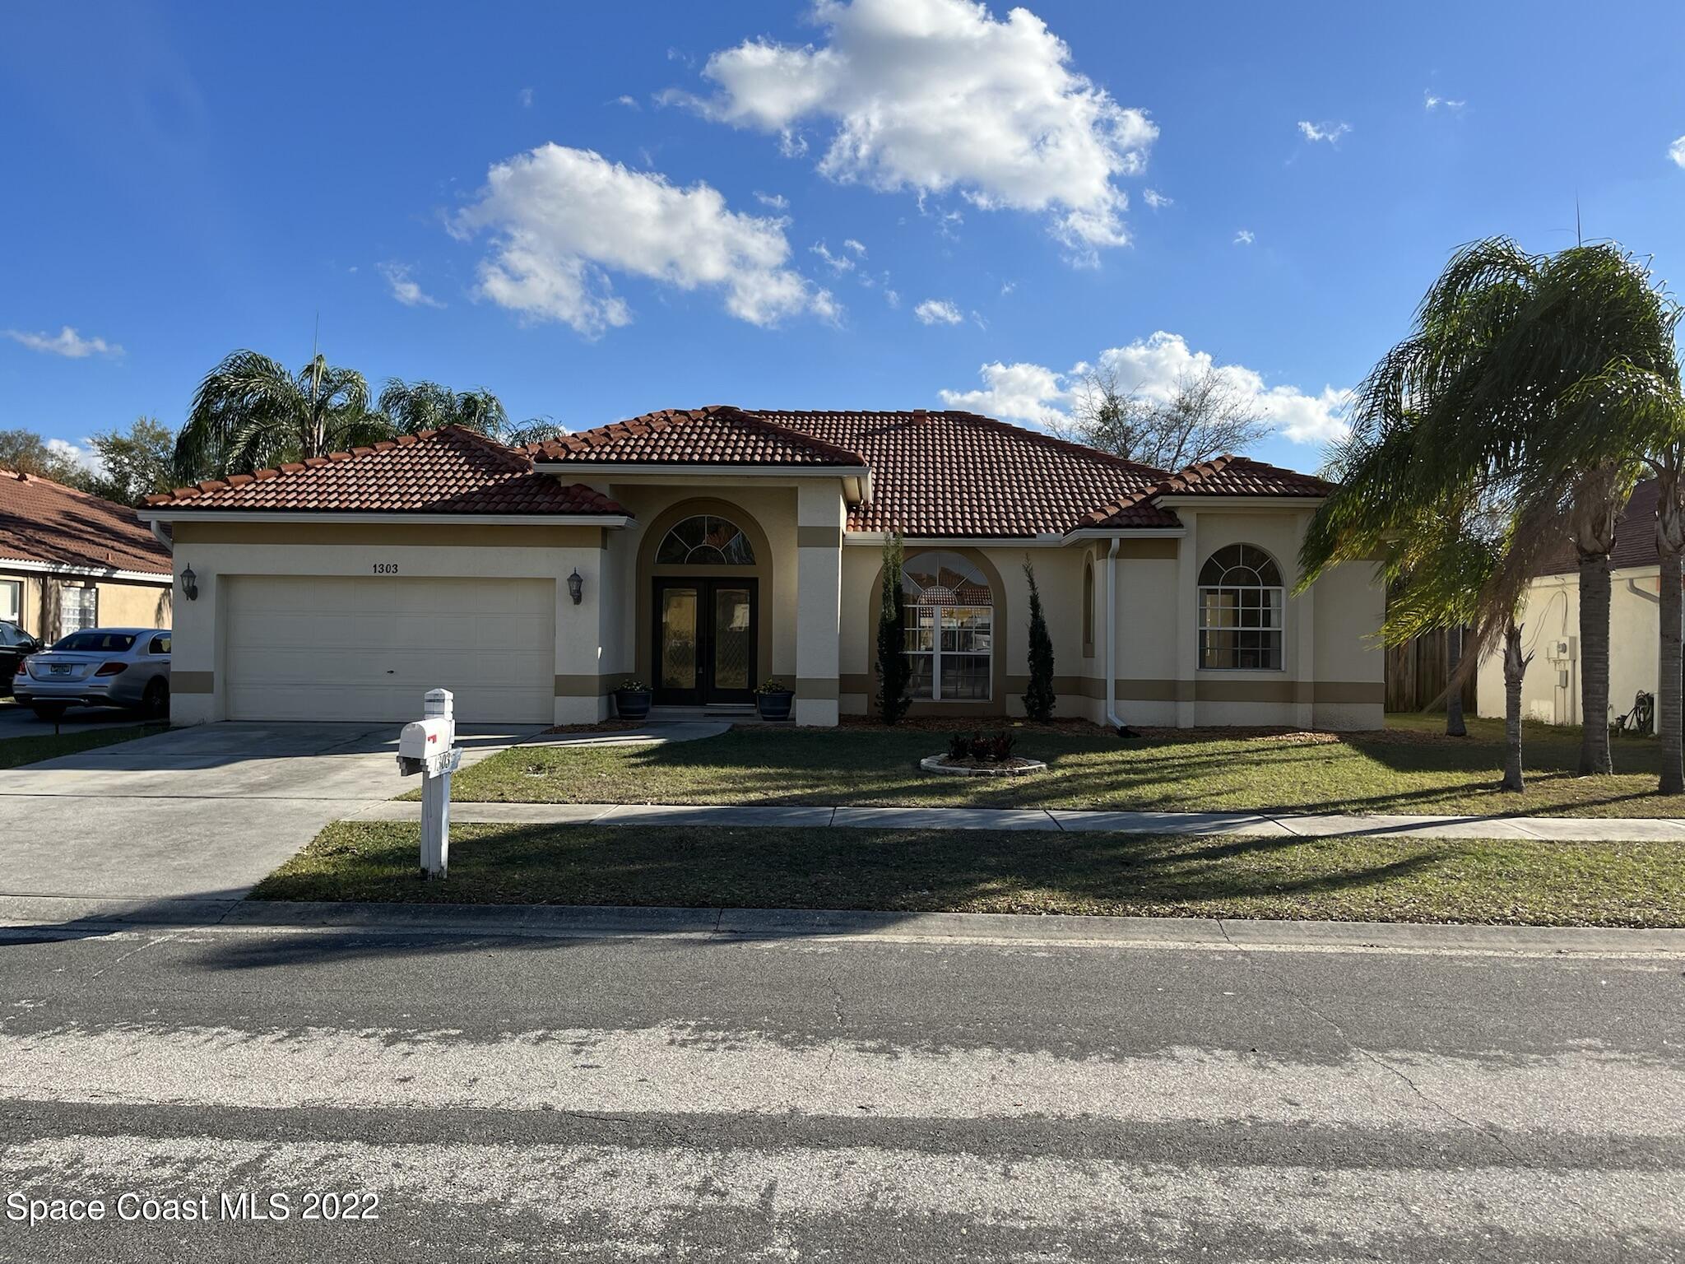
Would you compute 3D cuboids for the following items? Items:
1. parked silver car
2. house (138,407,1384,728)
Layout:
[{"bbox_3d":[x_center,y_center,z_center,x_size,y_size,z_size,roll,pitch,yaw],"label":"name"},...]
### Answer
[{"bbox_3d":[-11.983,0.695,21.772,1.860,1.470,4.920,1,-1,0],"label":"parked silver car"},{"bbox_3d":[-0.537,-1.573,24.634,18.600,6.150,14.200,1,-1,1],"label":"house"}]

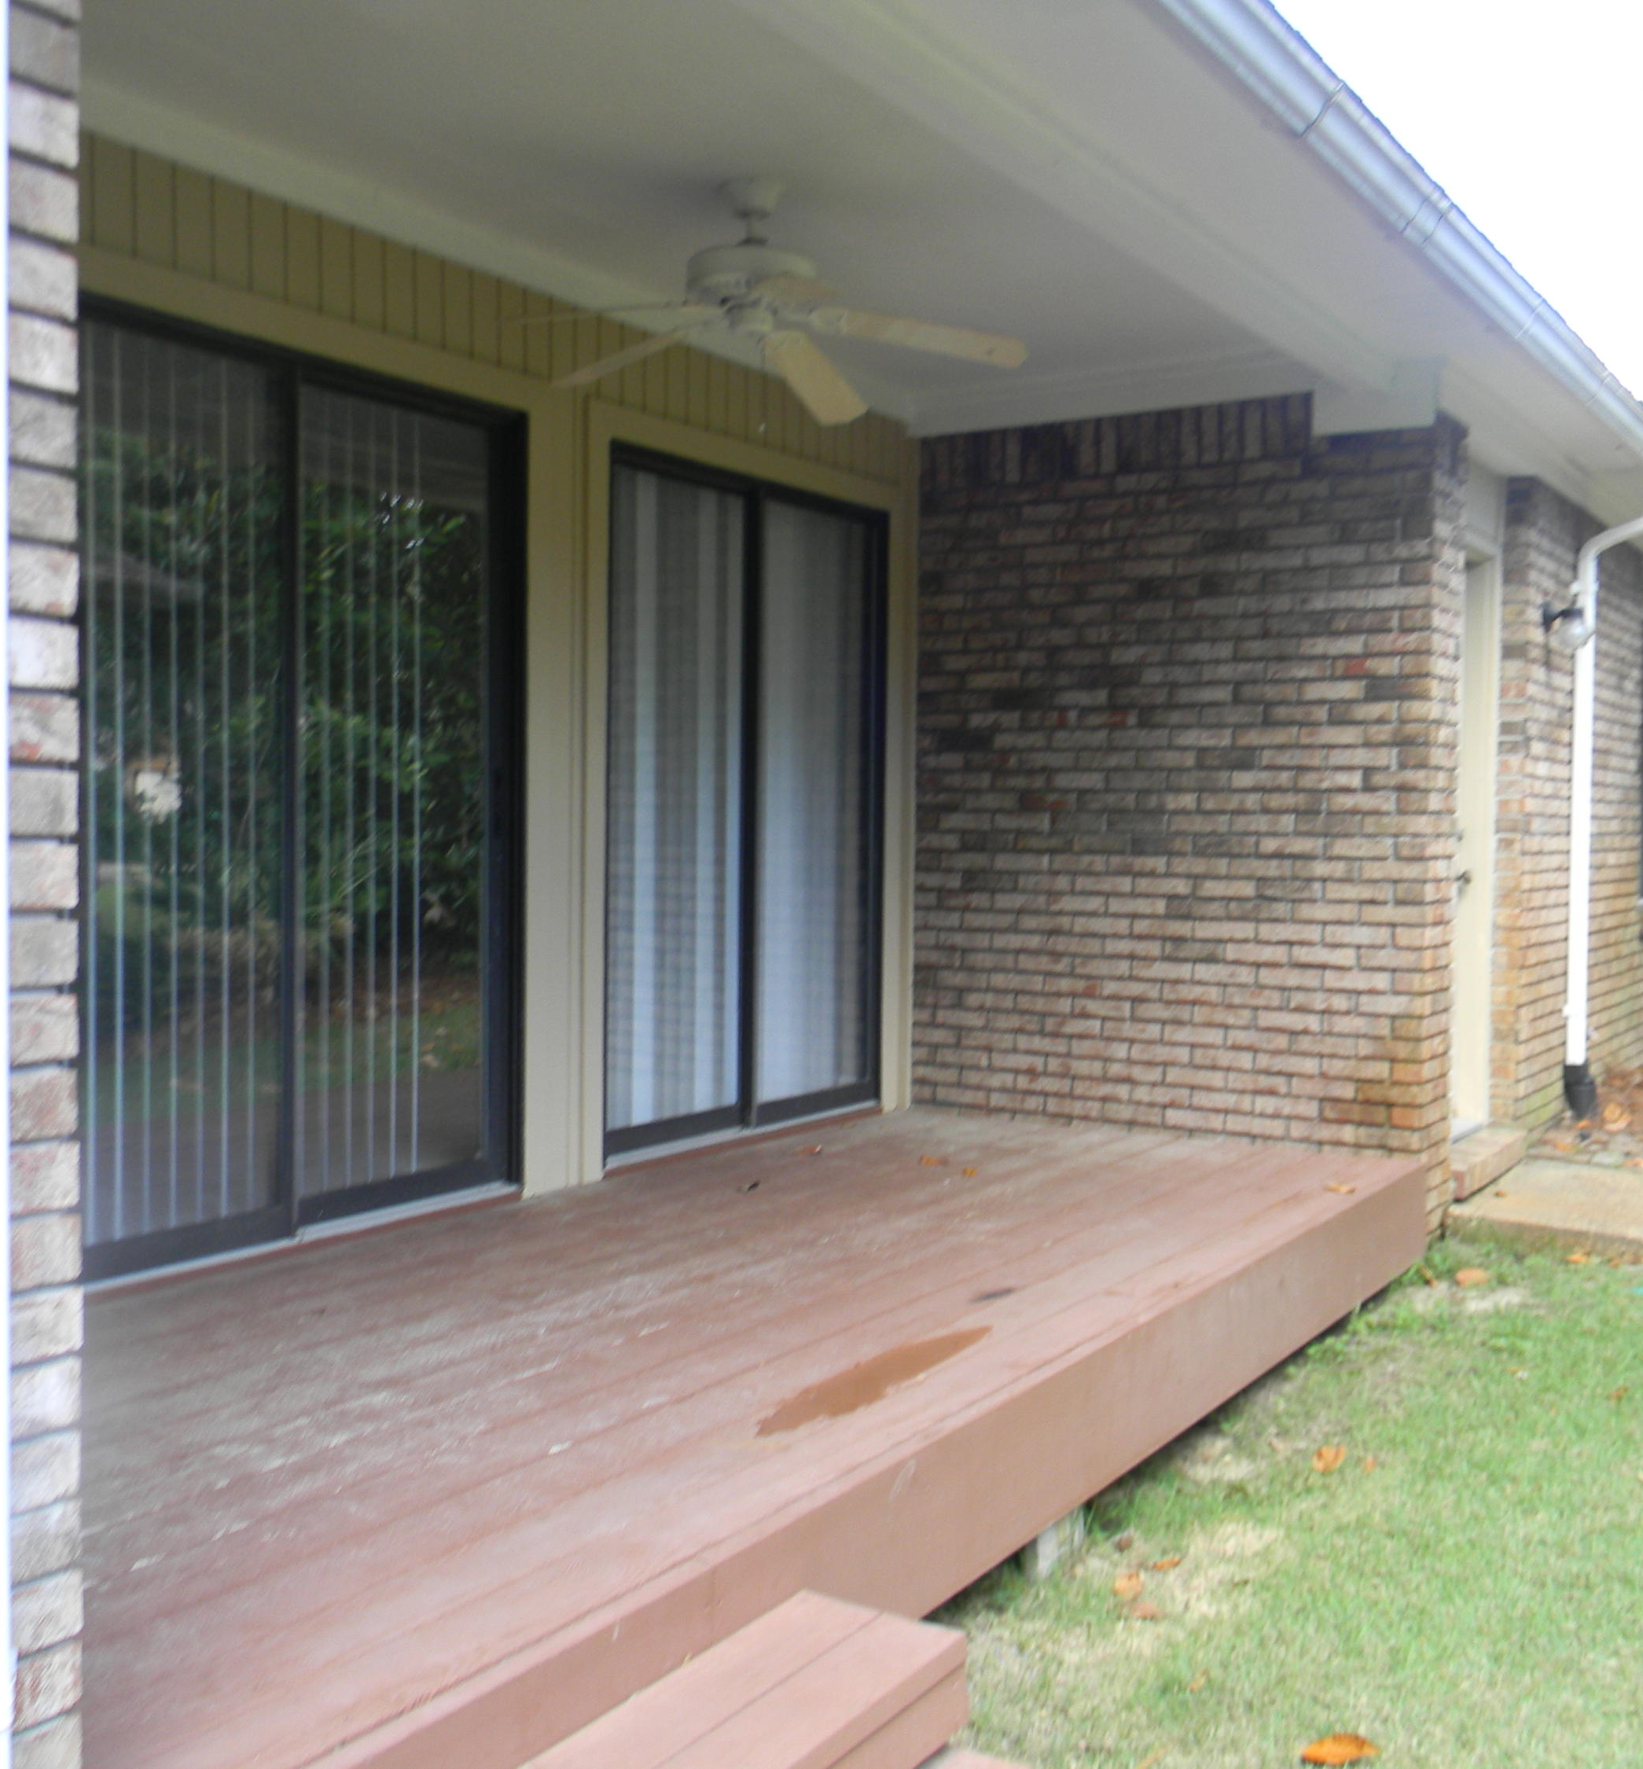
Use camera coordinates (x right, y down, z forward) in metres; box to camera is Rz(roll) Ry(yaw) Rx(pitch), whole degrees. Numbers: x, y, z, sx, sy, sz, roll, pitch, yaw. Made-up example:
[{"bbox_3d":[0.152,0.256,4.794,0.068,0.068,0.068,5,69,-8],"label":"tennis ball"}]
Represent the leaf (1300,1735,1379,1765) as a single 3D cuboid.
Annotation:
[{"bbox_3d":[0.789,1.318,2.906,0.122,0.025,0.065,1,2,11],"label":"leaf"}]

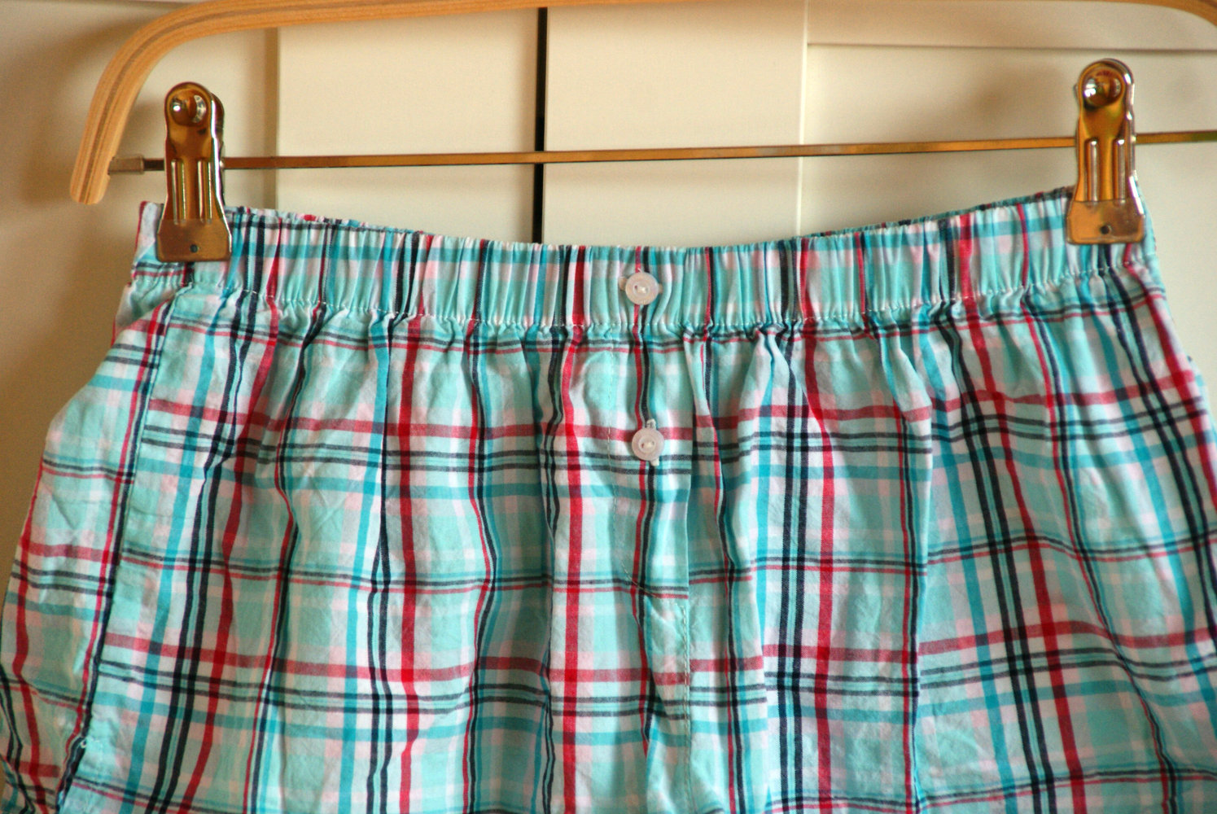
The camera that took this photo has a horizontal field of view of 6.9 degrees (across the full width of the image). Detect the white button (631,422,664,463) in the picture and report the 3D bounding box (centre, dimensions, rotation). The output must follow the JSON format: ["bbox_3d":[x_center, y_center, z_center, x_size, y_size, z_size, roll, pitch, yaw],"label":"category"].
[{"bbox_3d":[0.014,0.013,3.560,0.011,0.011,0.003,1,0,0],"label":"white button"}]

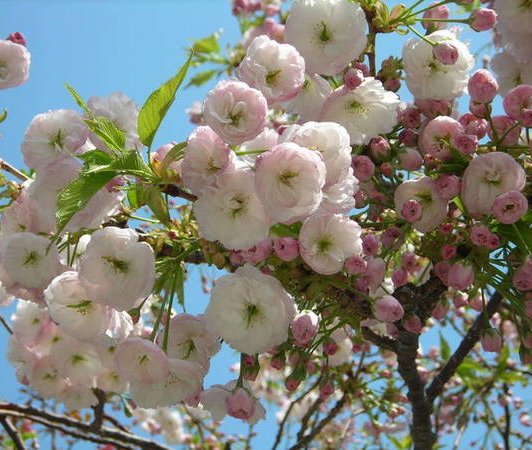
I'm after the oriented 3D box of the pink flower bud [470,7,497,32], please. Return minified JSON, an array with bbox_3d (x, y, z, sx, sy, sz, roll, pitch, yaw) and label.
[{"bbox_3d":[0.139,-0.131,1.000,0.018,0.015,0.015,-1,6,0],"label":"pink flower bud"}]

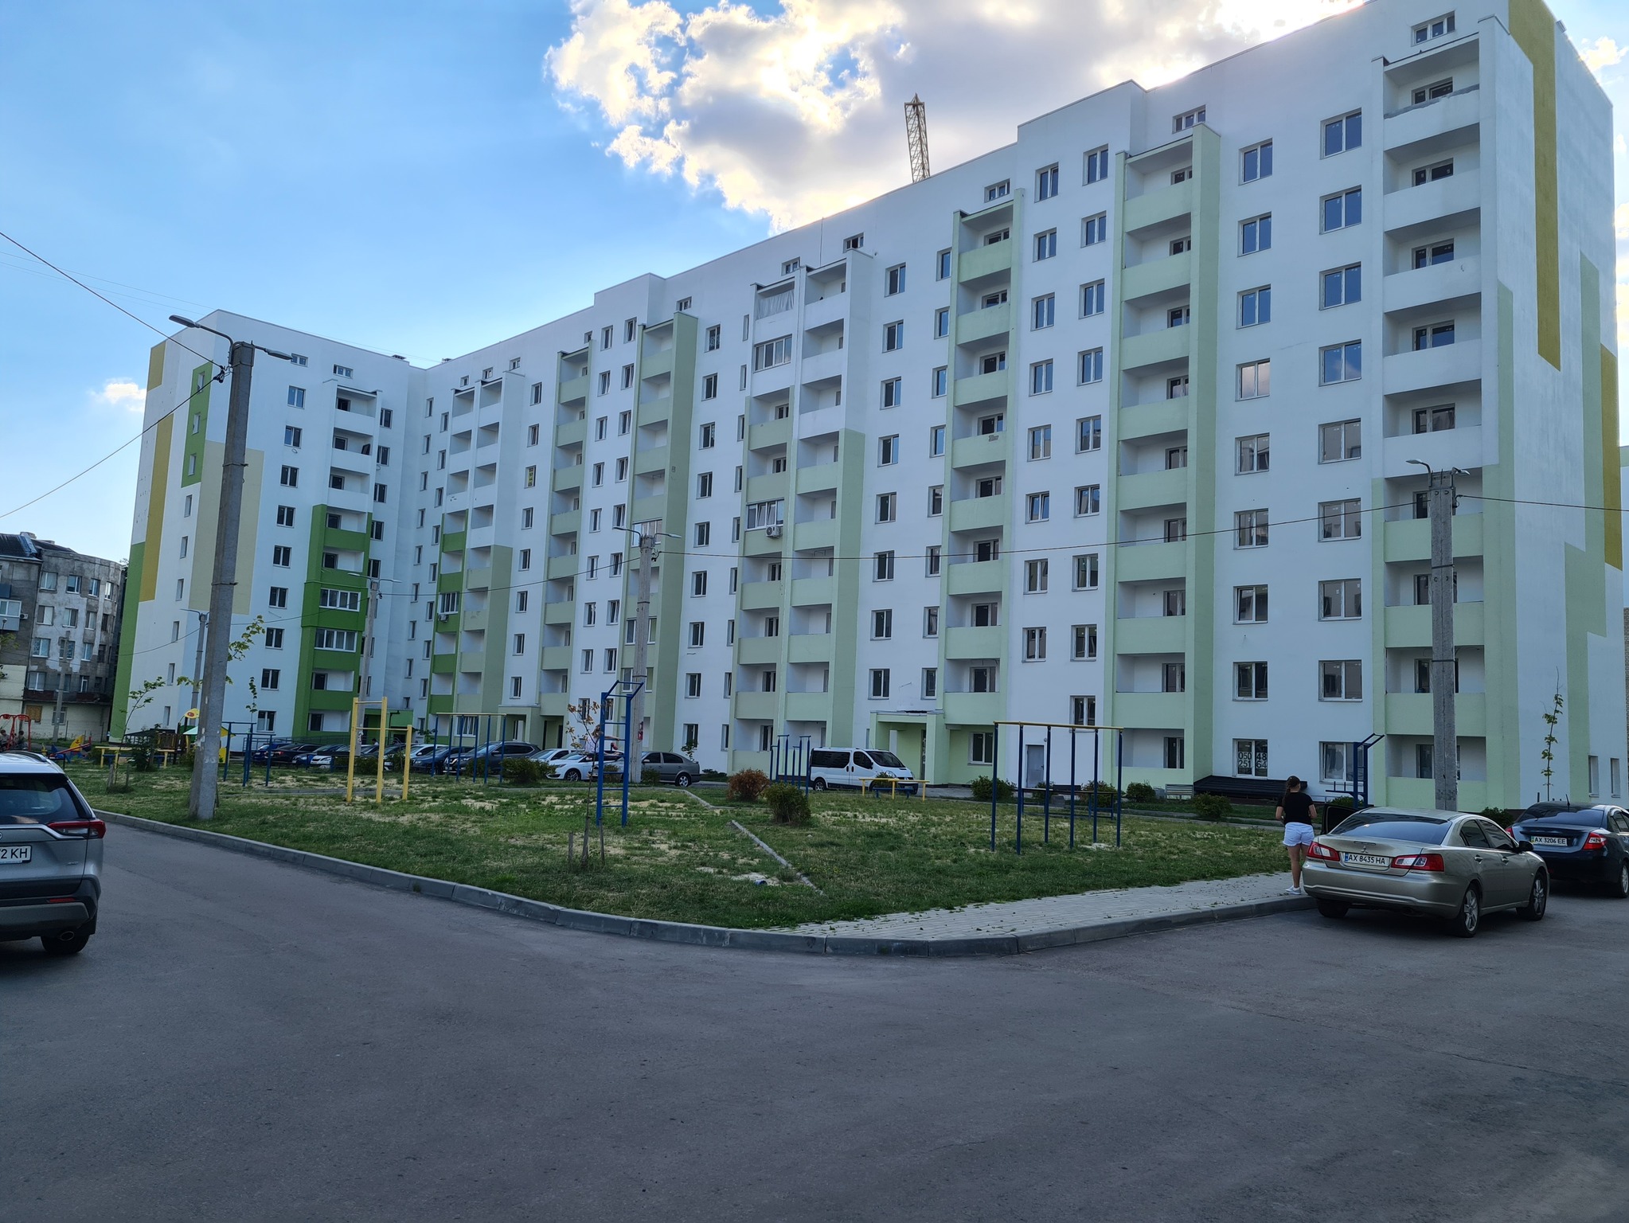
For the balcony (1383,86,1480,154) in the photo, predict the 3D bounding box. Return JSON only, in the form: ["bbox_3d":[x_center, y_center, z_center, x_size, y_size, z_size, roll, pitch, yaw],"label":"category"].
[{"bbox_3d":[22.088,-17.219,43.467,1.200,1.389,3.188,8,-8,-44],"label":"balcony"}]

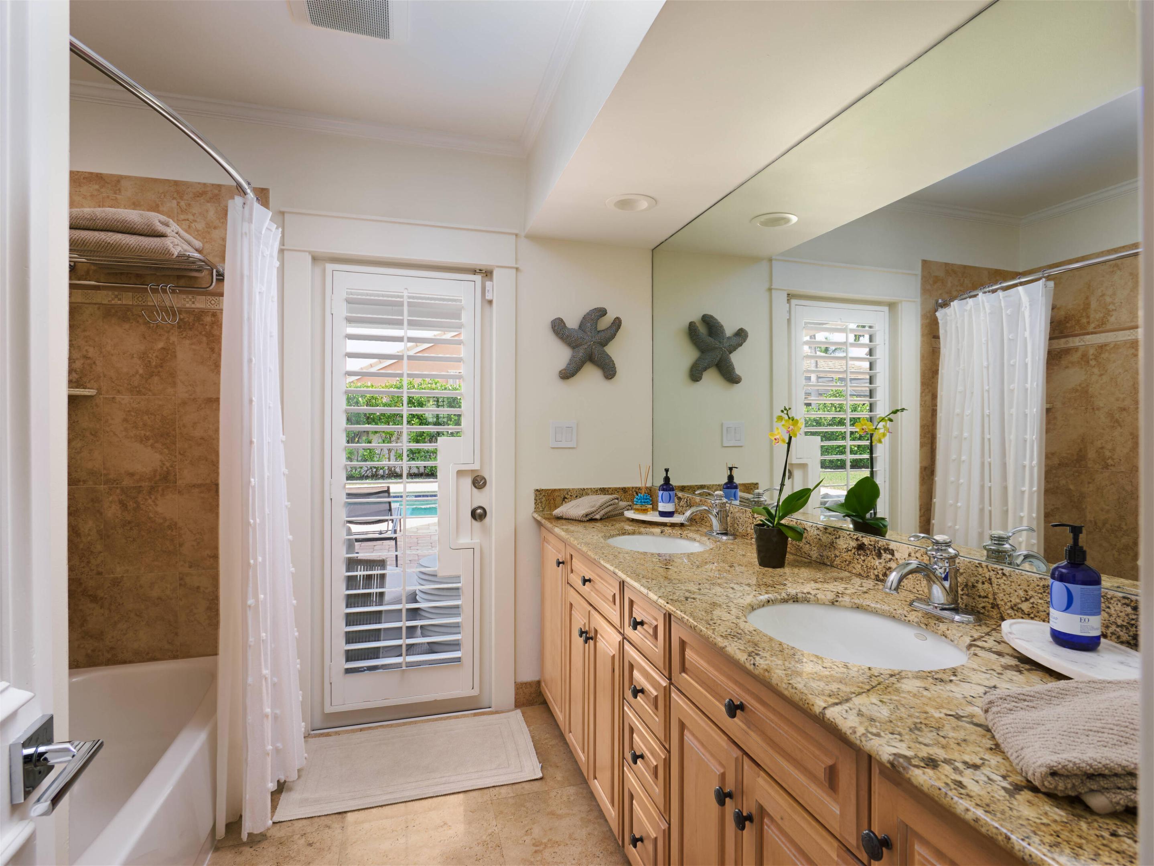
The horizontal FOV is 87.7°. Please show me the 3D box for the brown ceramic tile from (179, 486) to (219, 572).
[{"bbox_3d":[-1.408,0.366,2.333,0.242,0.333,0.010,0,0,-16],"label":"brown ceramic tile"}]

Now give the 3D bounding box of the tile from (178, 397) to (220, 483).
[{"bbox_3d":[-1.438,0.032,2.376,0.250,0.341,0.011,0,0,-16],"label":"tile"}]

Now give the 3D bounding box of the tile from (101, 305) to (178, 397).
[{"bbox_3d":[-1.677,-0.313,2.304,0.252,0.348,0.011,0,0,-16],"label":"tile"}]

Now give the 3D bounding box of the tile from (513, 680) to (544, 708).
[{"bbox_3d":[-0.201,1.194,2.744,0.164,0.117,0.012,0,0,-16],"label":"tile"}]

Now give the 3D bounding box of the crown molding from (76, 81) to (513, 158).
[{"bbox_3d":[-1.088,-1.270,2.452,1.790,0.054,0.050,0,0,-16],"label":"crown molding"}]

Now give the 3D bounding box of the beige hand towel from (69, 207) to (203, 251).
[{"bbox_3d":[-1.611,-0.734,2.168,0.405,0.075,0.225,0,0,-16],"label":"beige hand towel"}]

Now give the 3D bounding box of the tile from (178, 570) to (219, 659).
[{"bbox_3d":[-1.439,0.717,2.380,0.250,0.342,0.011,0,0,-16],"label":"tile"}]

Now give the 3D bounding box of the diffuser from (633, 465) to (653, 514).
[{"bbox_3d":[0.277,0.232,2.522,0.075,0.203,0.075,0,0,0],"label":"diffuser"}]

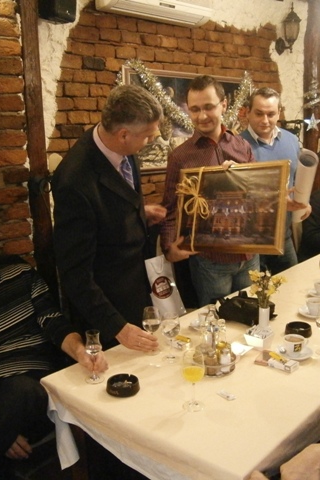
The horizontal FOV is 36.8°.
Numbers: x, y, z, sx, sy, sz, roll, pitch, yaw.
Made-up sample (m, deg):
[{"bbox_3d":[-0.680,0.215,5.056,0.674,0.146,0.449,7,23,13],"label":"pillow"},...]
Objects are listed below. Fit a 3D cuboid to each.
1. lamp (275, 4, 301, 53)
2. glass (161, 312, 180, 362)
[{"bbox_3d":[0.918,-1.505,3.420,0.160,0.365,0.220,-10,14,-35],"label":"lamp"},{"bbox_3d":[0.036,0.335,1.678,0.067,0.170,0.067,-2,11,0],"label":"glass"}]

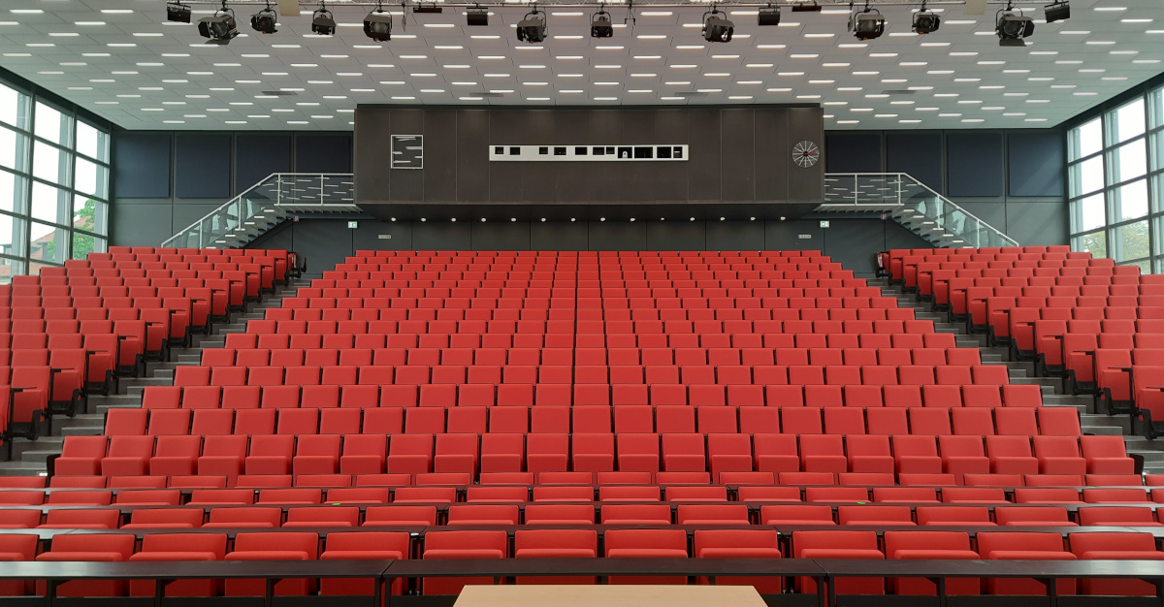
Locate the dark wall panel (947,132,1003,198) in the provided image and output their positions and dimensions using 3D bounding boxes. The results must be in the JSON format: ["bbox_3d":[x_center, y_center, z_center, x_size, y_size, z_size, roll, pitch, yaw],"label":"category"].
[{"bbox_3d":[11.968,-4.206,24.610,1.680,1.930,0.100,0,-4,0],"label":"dark wall panel"}]

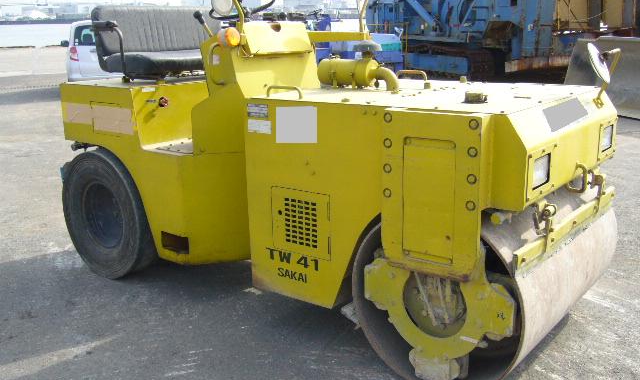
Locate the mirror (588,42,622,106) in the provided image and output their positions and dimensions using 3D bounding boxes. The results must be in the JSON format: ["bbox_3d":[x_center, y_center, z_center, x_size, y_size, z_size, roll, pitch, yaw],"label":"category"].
[{"bbox_3d":[1.381,-0.563,3.117,0.166,0.312,0.205,11,18,37],"label":"mirror"}]

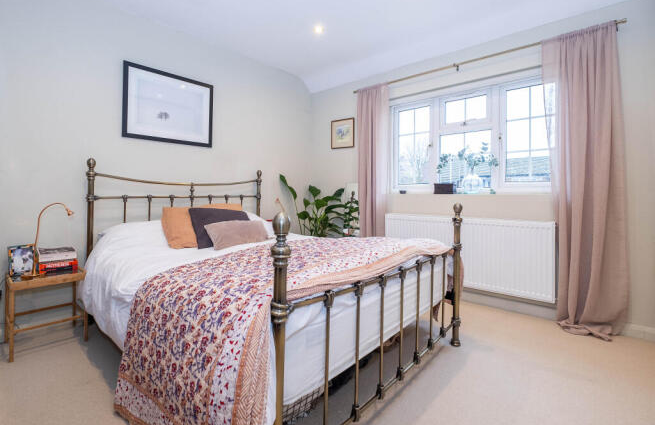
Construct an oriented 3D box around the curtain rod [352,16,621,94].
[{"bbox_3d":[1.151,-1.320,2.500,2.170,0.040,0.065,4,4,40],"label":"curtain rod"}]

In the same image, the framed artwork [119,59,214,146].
[{"bbox_3d":[-1.340,-0.904,2.375,0.030,0.586,0.713,4,4,40],"label":"framed artwork"}]

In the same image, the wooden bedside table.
[{"bbox_3d":[-1.784,0.605,1.733,0.320,0.435,0.335,4,4,40],"label":"wooden bedside table"}]

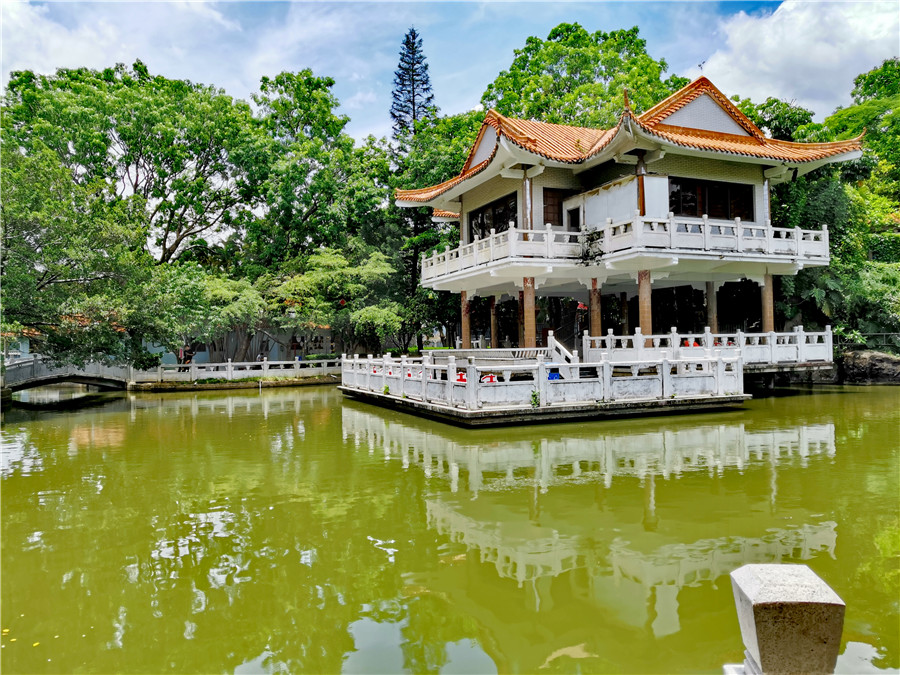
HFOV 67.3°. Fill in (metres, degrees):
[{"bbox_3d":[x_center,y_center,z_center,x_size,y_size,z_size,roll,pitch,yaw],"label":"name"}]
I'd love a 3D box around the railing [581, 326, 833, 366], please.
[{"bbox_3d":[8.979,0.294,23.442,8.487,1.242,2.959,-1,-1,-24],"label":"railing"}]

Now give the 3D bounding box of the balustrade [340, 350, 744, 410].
[{"bbox_3d":[2.055,1.089,22.020,8.439,1.203,11.155,-1,-1,-24],"label":"balustrade"}]

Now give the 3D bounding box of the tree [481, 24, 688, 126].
[{"bbox_3d":[8.323,-8.802,40.877,12.300,20.125,11.000,-1,-1,0],"label":"tree"}]

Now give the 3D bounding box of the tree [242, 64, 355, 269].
[{"bbox_3d":[-9.354,-7.505,42.884,8.000,18.961,8.000,-1,-1,0],"label":"tree"}]

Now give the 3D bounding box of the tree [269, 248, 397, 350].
[{"bbox_3d":[-6.548,-1.623,37.957,7.000,6.986,6.500,-1,-1,0],"label":"tree"}]

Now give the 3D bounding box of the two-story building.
[{"bbox_3d":[5.649,-3.711,27.428,12.707,9.554,14.356,-1,-1,-24],"label":"two-story building"}]

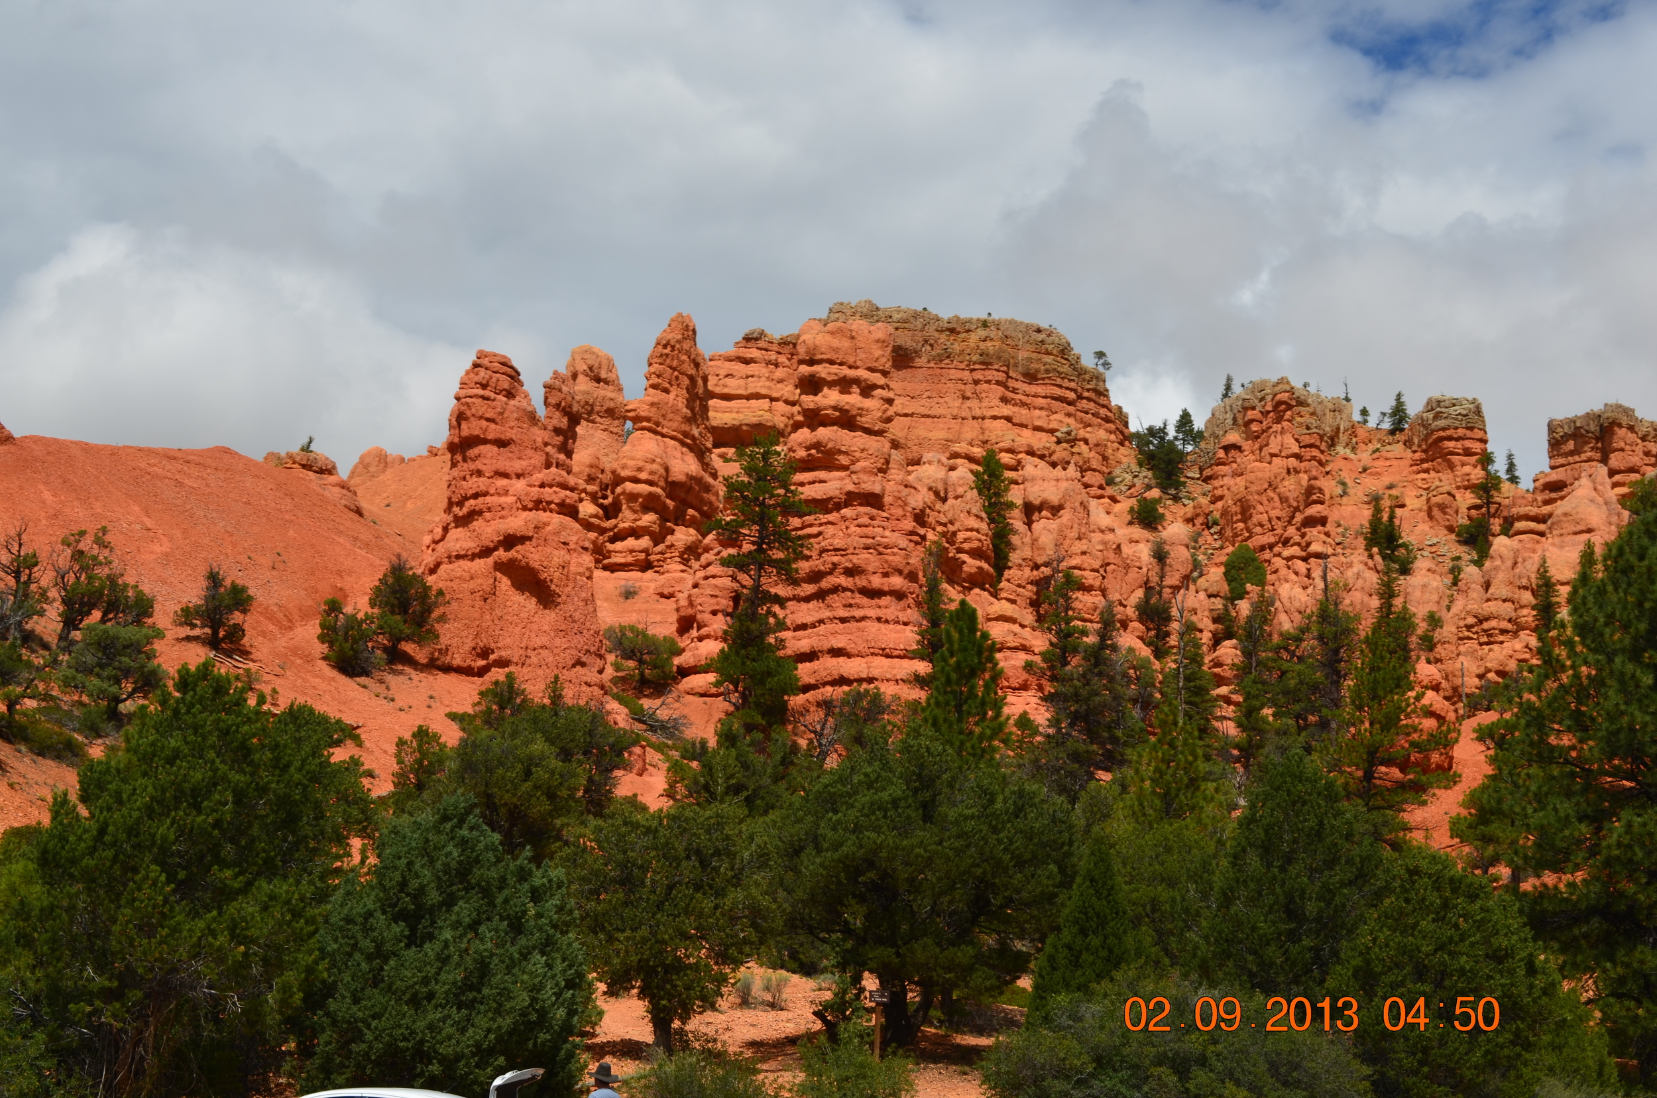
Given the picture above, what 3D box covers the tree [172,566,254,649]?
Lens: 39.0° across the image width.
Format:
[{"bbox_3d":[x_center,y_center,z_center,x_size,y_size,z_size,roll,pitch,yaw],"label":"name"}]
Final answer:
[{"bbox_3d":[-27.768,2.598,106.000,3.690,3.940,3.510,3,-13,-15],"label":"tree"}]

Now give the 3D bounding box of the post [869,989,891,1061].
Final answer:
[{"bbox_3d":[0.951,8.785,43.000,0.380,1.373,0.120,0,-12,1],"label":"post"}]

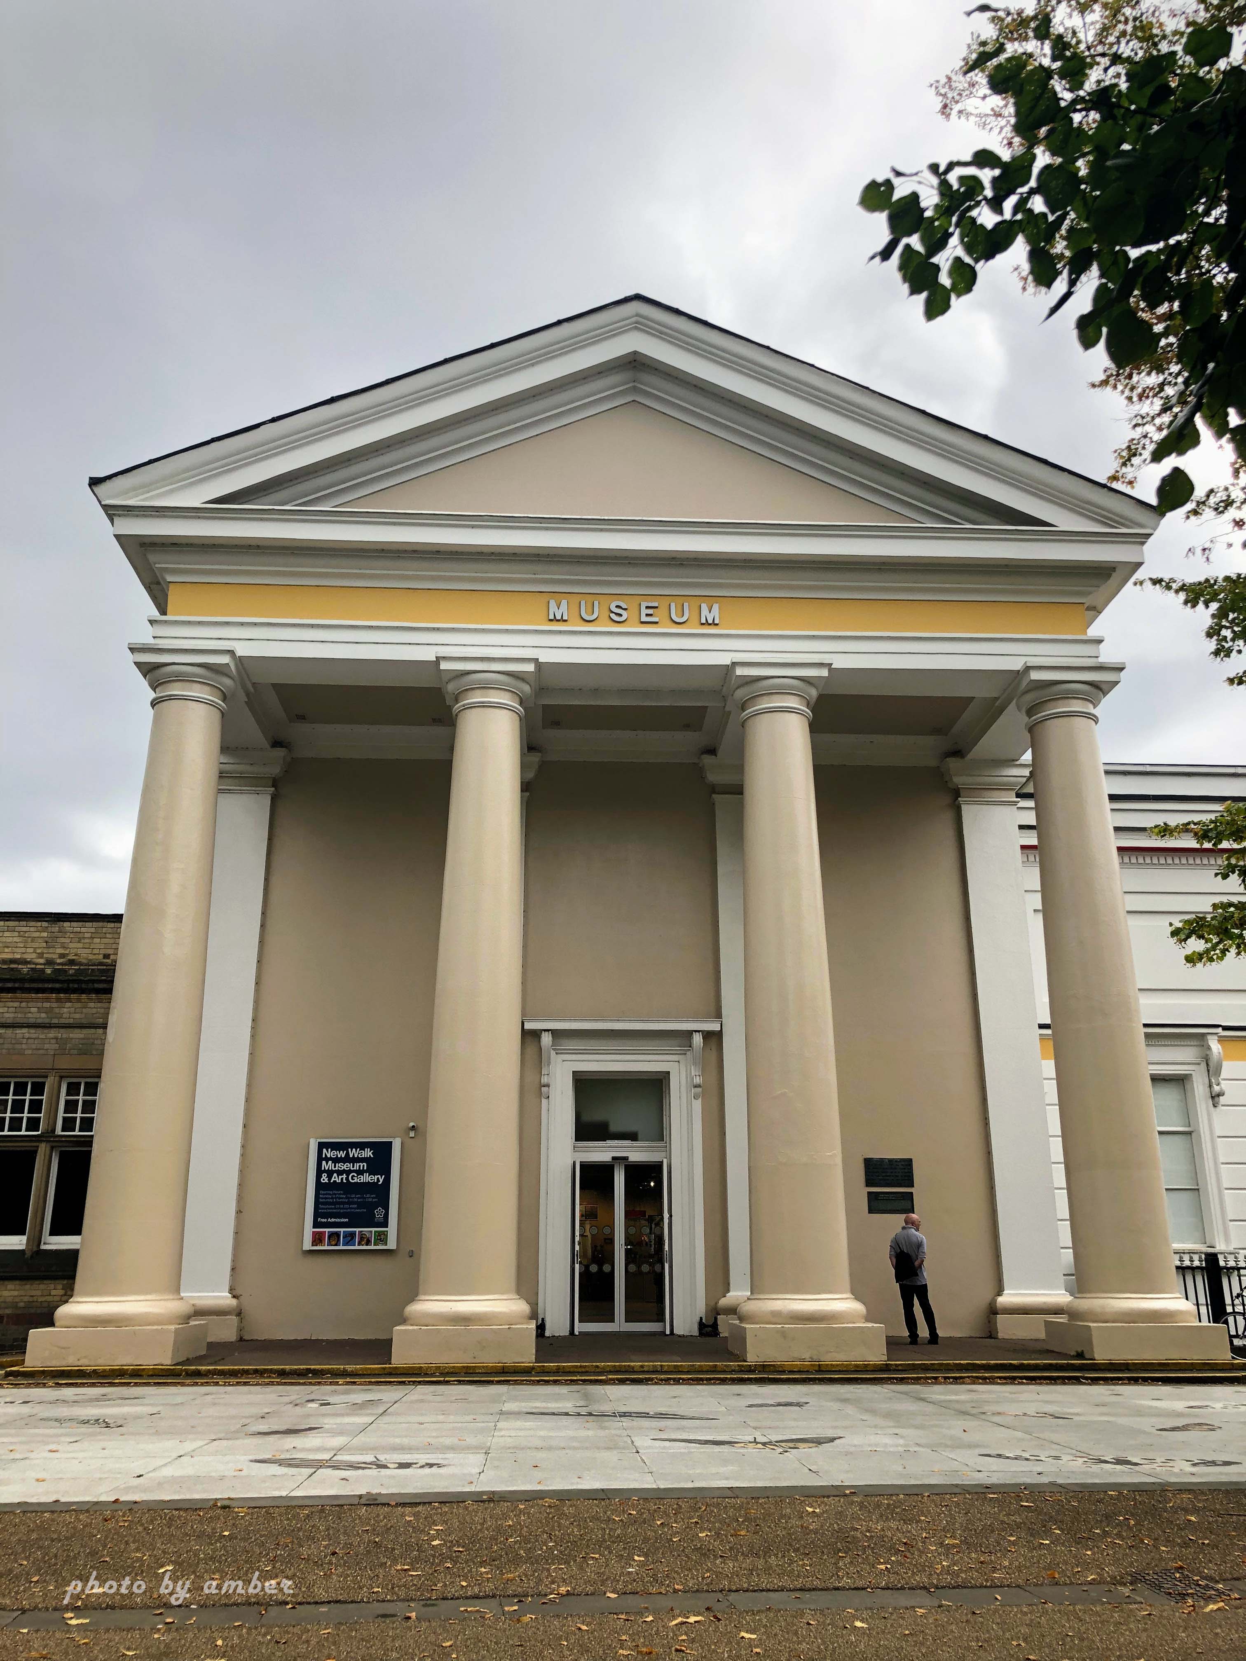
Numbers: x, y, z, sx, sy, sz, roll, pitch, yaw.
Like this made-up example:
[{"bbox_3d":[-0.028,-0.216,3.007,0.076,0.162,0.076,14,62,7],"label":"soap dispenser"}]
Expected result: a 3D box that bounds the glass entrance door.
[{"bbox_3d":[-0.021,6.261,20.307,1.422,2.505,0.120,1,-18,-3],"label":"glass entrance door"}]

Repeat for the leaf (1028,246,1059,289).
[{"bbox_3d":[0.767,-1.027,2.450,0.056,0.080,0.025,-3,1,7],"label":"leaf"}]

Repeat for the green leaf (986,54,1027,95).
[{"bbox_3d":[0.715,-1.407,2.500,0.068,0.020,0.068,32,-58,-3],"label":"green leaf"}]

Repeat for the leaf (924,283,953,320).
[{"bbox_3d":[0.632,-1.063,2.700,0.052,0.076,0.020,20,24,5],"label":"leaf"}]

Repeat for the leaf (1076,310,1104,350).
[{"bbox_3d":[0.919,-0.987,2.650,0.052,0.074,0.020,3,20,18],"label":"leaf"}]

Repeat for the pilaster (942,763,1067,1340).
[{"bbox_3d":[6.036,3.158,20.889,1.345,8.855,0.476,1,-18,-3],"label":"pilaster"}]

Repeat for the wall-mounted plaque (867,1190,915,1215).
[{"bbox_3d":[4.160,5.768,20.807,0.720,0.320,0.035,1,-18,-3],"label":"wall-mounted plaque"}]

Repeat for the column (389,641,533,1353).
[{"bbox_3d":[-1.913,2.120,17.977,1.668,9.236,1.668,1,-18,-3],"label":"column"}]

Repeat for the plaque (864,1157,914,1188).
[{"bbox_3d":[4.033,5.184,20.333,0.742,0.421,0.040,1,-18,-3],"label":"plaque"}]

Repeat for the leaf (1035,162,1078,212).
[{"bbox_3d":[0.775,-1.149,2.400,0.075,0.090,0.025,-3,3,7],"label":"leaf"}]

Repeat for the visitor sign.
[{"bbox_3d":[-3.963,5.353,19.789,1.344,1.587,0.090,1,-18,-3],"label":"visitor sign"}]

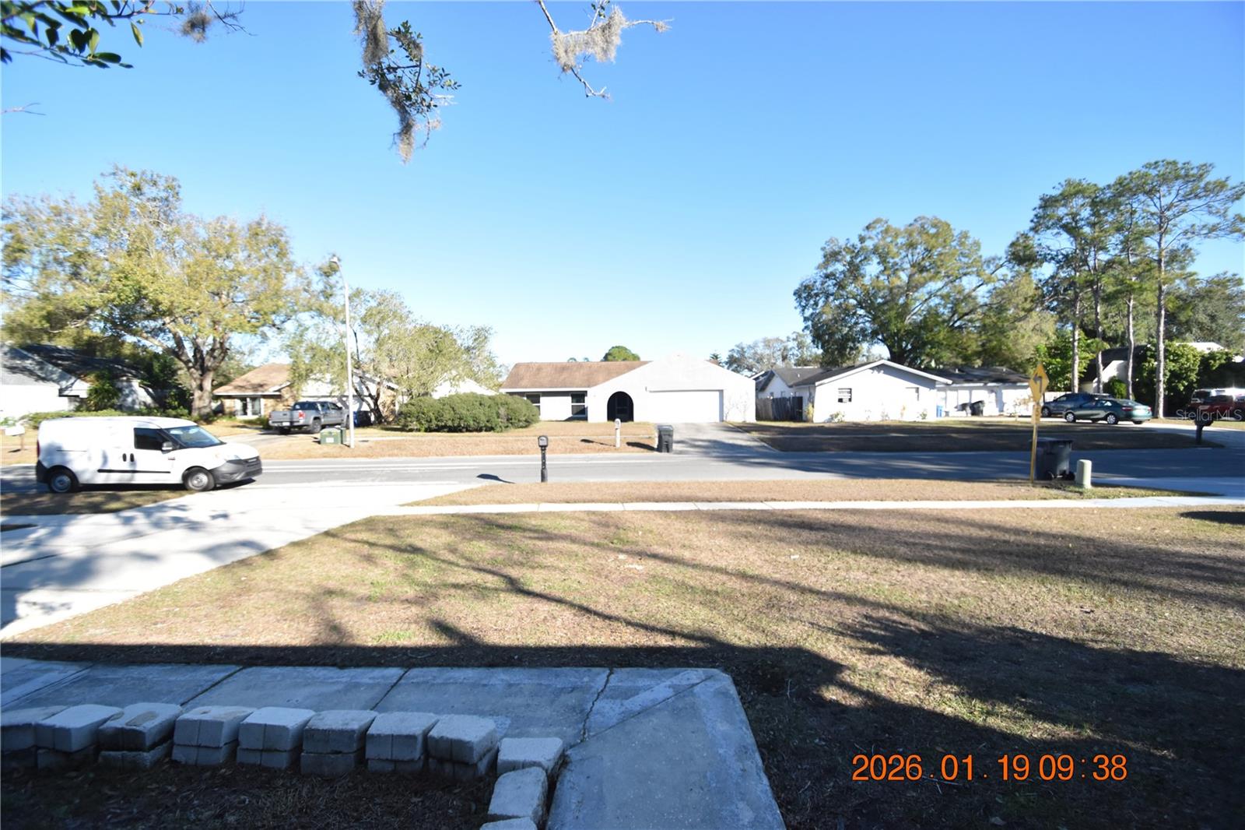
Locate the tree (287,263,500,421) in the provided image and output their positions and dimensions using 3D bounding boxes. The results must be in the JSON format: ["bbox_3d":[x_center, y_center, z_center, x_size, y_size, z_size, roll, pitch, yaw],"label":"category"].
[{"bbox_3d":[-14.100,-4.300,32.200,12.300,9.500,11.000,0,2,0],"label":"tree"}]

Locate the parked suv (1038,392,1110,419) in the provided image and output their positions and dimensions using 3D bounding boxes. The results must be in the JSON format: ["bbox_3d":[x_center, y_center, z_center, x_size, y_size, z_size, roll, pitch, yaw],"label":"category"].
[{"bbox_3d":[32.300,-0.656,36.800,1.900,1.740,4.750,-1,2,0],"label":"parked suv"}]

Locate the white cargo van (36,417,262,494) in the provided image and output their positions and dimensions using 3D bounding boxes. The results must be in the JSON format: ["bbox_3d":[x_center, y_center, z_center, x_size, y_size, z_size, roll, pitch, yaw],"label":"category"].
[{"bbox_3d":[-12.291,1.003,13.807,4.750,1.880,1.840,-1,3,-5],"label":"white cargo van"}]

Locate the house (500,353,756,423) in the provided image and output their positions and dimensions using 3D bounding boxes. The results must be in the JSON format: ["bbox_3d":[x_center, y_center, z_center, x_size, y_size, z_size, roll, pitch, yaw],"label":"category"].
[{"bbox_3d":[0.426,-2.037,41.250,17.500,4.600,13.200,-1,3,0],"label":"house"}]

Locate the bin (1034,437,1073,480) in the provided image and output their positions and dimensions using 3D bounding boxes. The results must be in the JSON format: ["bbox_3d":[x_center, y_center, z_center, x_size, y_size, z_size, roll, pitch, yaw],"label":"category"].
[{"bbox_3d":[11.495,1.144,13.881,0.650,1.070,0.780,-1,3,-5],"label":"bin"}]

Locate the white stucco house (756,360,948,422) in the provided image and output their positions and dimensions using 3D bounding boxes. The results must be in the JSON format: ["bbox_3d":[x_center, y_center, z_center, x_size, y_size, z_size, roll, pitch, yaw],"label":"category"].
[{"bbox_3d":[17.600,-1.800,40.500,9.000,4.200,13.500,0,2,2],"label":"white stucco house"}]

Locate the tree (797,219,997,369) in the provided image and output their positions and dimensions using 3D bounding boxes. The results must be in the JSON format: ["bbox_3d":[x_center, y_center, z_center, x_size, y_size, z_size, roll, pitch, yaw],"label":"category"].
[{"bbox_3d":[26.566,-10.022,51.593,18.500,18.800,18.500,-1,3,0],"label":"tree"}]

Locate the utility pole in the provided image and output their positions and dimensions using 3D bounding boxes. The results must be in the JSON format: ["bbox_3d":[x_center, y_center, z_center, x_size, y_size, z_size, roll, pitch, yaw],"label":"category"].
[{"bbox_3d":[-12.100,-2.650,22.500,0.400,8.400,1.300,0,2,3],"label":"utility pole"}]

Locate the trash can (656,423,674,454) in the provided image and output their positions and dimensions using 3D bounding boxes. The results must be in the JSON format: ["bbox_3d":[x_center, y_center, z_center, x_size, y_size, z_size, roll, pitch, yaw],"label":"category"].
[{"bbox_3d":[1.860,1.050,22.200,0.660,1.120,0.800,0,2,-5],"label":"trash can"}]

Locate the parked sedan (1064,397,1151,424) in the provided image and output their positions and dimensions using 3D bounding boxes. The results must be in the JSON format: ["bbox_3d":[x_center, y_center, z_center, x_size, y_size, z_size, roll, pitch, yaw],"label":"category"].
[{"bbox_3d":[29.953,-0.215,32.271,1.800,1.450,4.680,-1,3,-2],"label":"parked sedan"}]

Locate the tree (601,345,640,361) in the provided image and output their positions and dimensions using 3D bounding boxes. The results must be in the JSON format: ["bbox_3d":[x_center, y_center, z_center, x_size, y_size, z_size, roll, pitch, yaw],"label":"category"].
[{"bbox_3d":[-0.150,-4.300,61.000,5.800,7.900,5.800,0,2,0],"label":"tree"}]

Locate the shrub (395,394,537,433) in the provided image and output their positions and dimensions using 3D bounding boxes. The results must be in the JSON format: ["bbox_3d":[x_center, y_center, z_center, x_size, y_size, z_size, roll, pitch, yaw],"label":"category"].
[{"bbox_3d":[-9.195,-0.167,31.322,8.200,2.160,3.400,-1,3,0],"label":"shrub"}]

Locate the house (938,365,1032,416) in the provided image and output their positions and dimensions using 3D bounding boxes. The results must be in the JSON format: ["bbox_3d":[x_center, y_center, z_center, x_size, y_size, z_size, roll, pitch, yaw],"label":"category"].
[{"bbox_3d":[29.000,-2.150,46.800,10.500,4.400,9.500,0,2,2],"label":"house"}]

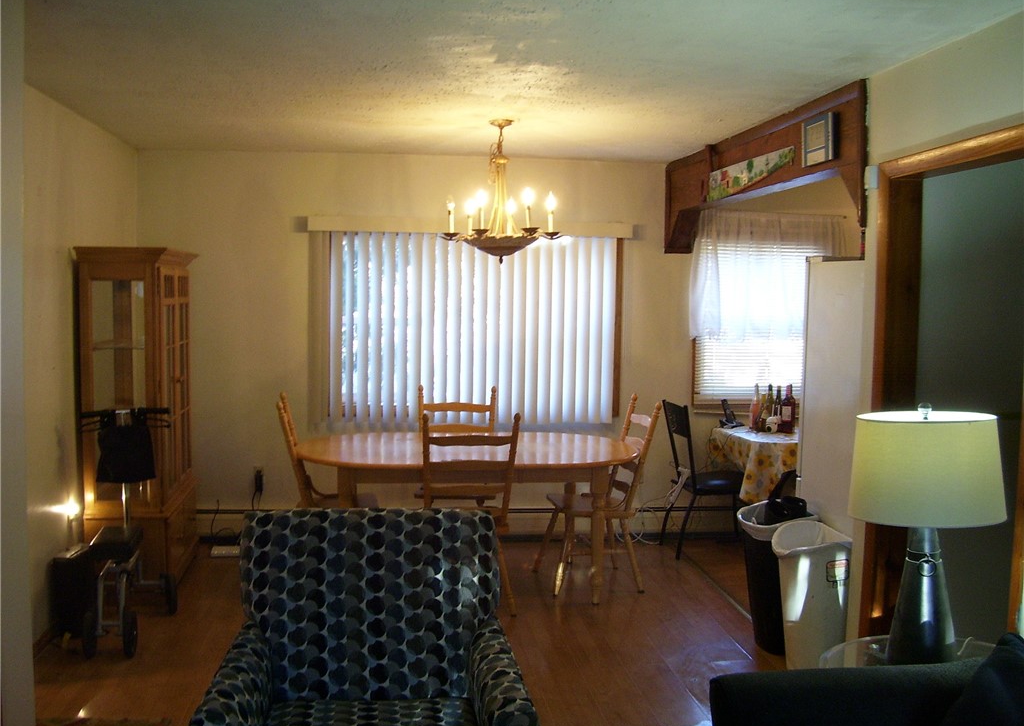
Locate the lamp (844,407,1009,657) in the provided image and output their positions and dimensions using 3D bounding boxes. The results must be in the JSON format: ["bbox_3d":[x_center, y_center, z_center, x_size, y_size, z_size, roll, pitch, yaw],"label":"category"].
[{"bbox_3d":[1.107,0.466,2.700,0.395,0.713,0.395,0,4,-7],"label":"lamp"}]

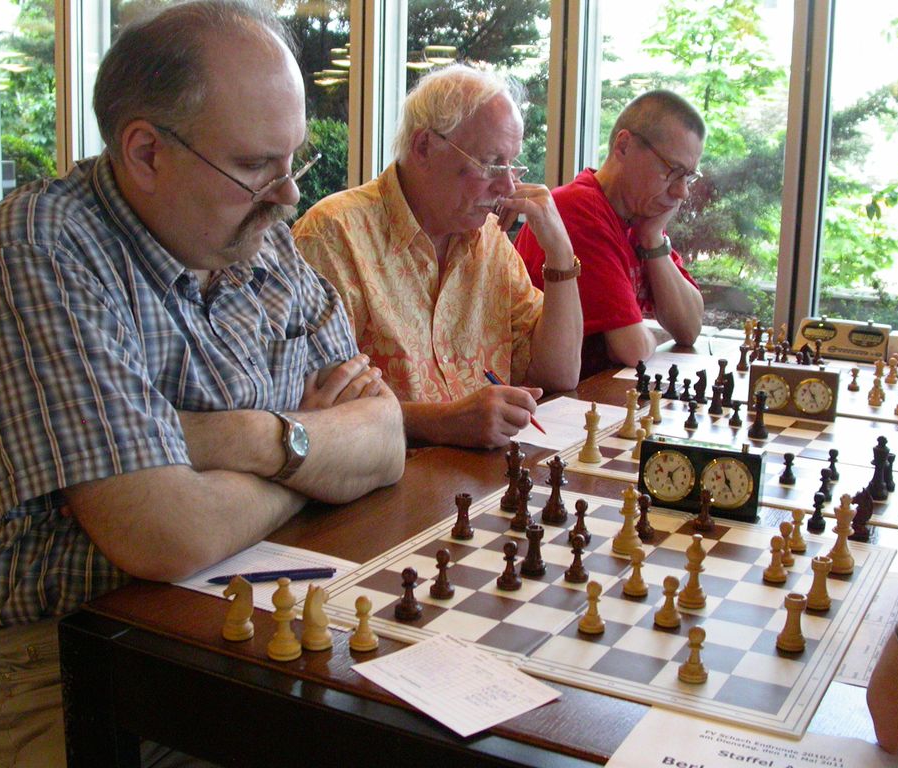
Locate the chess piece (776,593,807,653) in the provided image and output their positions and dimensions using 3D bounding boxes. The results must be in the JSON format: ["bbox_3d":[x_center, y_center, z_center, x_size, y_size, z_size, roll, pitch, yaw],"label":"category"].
[{"bbox_3d":[0.314,0.215,1.020,0.027,0.053,0.027,7,14,29],"label":"chess piece"}]

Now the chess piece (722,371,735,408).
[{"bbox_3d":[0.501,0.012,2.029,0.029,0.062,0.026,3,12,13],"label":"chess piece"}]

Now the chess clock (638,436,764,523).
[{"bbox_3d":[0.313,0.114,1.383,0.149,0.090,0.045,7,13,26],"label":"chess clock"}]

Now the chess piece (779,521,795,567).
[{"bbox_3d":[0.365,0.171,1.214,0.026,0.048,0.026,7,14,29],"label":"chess piece"}]

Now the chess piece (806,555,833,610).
[{"bbox_3d":[0.357,0.190,1.078,0.027,0.051,0.027,8,13,29],"label":"chess piece"}]

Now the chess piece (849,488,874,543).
[{"bbox_3d":[0.498,0.157,1.353,0.030,0.063,0.026,4,12,17],"label":"chess piece"}]

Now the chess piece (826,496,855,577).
[{"bbox_3d":[0.425,0.160,1.211,0.030,0.085,0.030,5,12,19],"label":"chess piece"}]

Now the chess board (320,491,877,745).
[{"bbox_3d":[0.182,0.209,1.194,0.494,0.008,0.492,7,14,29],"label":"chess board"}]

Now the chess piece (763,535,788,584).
[{"bbox_3d":[0.341,0.180,1.167,0.026,0.048,0.026,7,14,29],"label":"chess piece"}]

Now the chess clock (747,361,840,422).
[{"bbox_3d":[0.604,0.012,1.958,0.150,0.090,0.050,7,13,27],"label":"chess clock"}]

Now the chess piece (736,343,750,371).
[{"bbox_3d":[0.610,-0.052,2.326,0.025,0.049,0.025,4,12,15],"label":"chess piece"}]

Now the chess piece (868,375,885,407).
[{"bbox_3d":[0.758,0.015,1.993,0.025,0.049,0.025,8,13,29],"label":"chess piece"}]

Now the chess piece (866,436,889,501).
[{"bbox_3d":[0.568,0.110,1.472,0.030,0.084,0.030,7,14,29],"label":"chess piece"}]

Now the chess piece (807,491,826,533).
[{"bbox_3d":[0.440,0.151,1.339,0.026,0.048,0.026,7,14,29],"label":"chess piece"}]

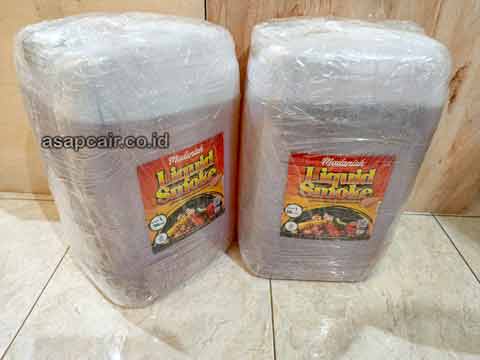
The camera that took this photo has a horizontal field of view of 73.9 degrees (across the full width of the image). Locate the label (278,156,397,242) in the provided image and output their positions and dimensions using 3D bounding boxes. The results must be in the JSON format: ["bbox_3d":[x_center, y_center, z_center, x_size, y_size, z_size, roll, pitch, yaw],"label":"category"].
[{"bbox_3d":[0.139,0.030,0.474,0.144,0.155,0.008,2,34,1],"label":"label"}]

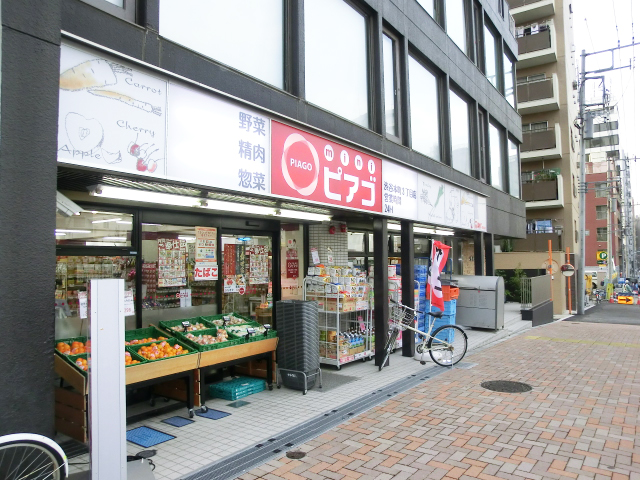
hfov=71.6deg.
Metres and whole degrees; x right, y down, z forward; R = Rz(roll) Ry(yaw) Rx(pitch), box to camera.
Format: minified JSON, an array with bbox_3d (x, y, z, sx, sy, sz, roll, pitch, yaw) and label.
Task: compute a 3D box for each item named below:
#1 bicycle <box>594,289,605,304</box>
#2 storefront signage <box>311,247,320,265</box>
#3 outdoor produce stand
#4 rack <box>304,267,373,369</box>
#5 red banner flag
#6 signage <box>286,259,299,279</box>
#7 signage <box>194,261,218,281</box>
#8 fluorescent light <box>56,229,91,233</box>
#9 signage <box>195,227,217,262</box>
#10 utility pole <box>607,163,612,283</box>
[{"bbox_3d":[17.889,3.623,28.500,0.600,1.050,1.700,-4,-4,36],"label":"bicycle"},{"bbox_3d":[-0.075,0.257,7.361,0.020,0.280,0.190,-4,-4,37],"label":"storefront signage"},{"bbox_3d":[-1.678,1.459,5.308,0.920,0.920,2.620,-4,-4,36],"label":"outdoor produce stand"},{"bbox_3d":[0.298,1.307,7.575,0.680,1.520,0.920,-4,-4,37],"label":"rack"},{"bbox_3d":[2.068,0.632,7.680,0.420,1.250,0.120,0,-4,-18],"label":"red banner flag"},{"bbox_3d":[-0.461,0.490,7.494,0.020,0.320,0.290,-4,-4,37],"label":"signage"},{"bbox_3d":[-1.607,0.457,6.315,0.020,0.244,0.409,-4,-4,36],"label":"signage"},{"bbox_3d":[-6.348,-0.223,11.299,0.120,0.080,1.200,-4,-4,37],"label":"fluorescent light"},{"bbox_3d":[-1.617,0.078,6.334,0.020,0.529,0.385,-4,-4,36],"label":"signage"},{"bbox_3d":[18.935,-0.752,29.000,0.340,9.600,0.340,-4,-4,37],"label":"utility pole"}]

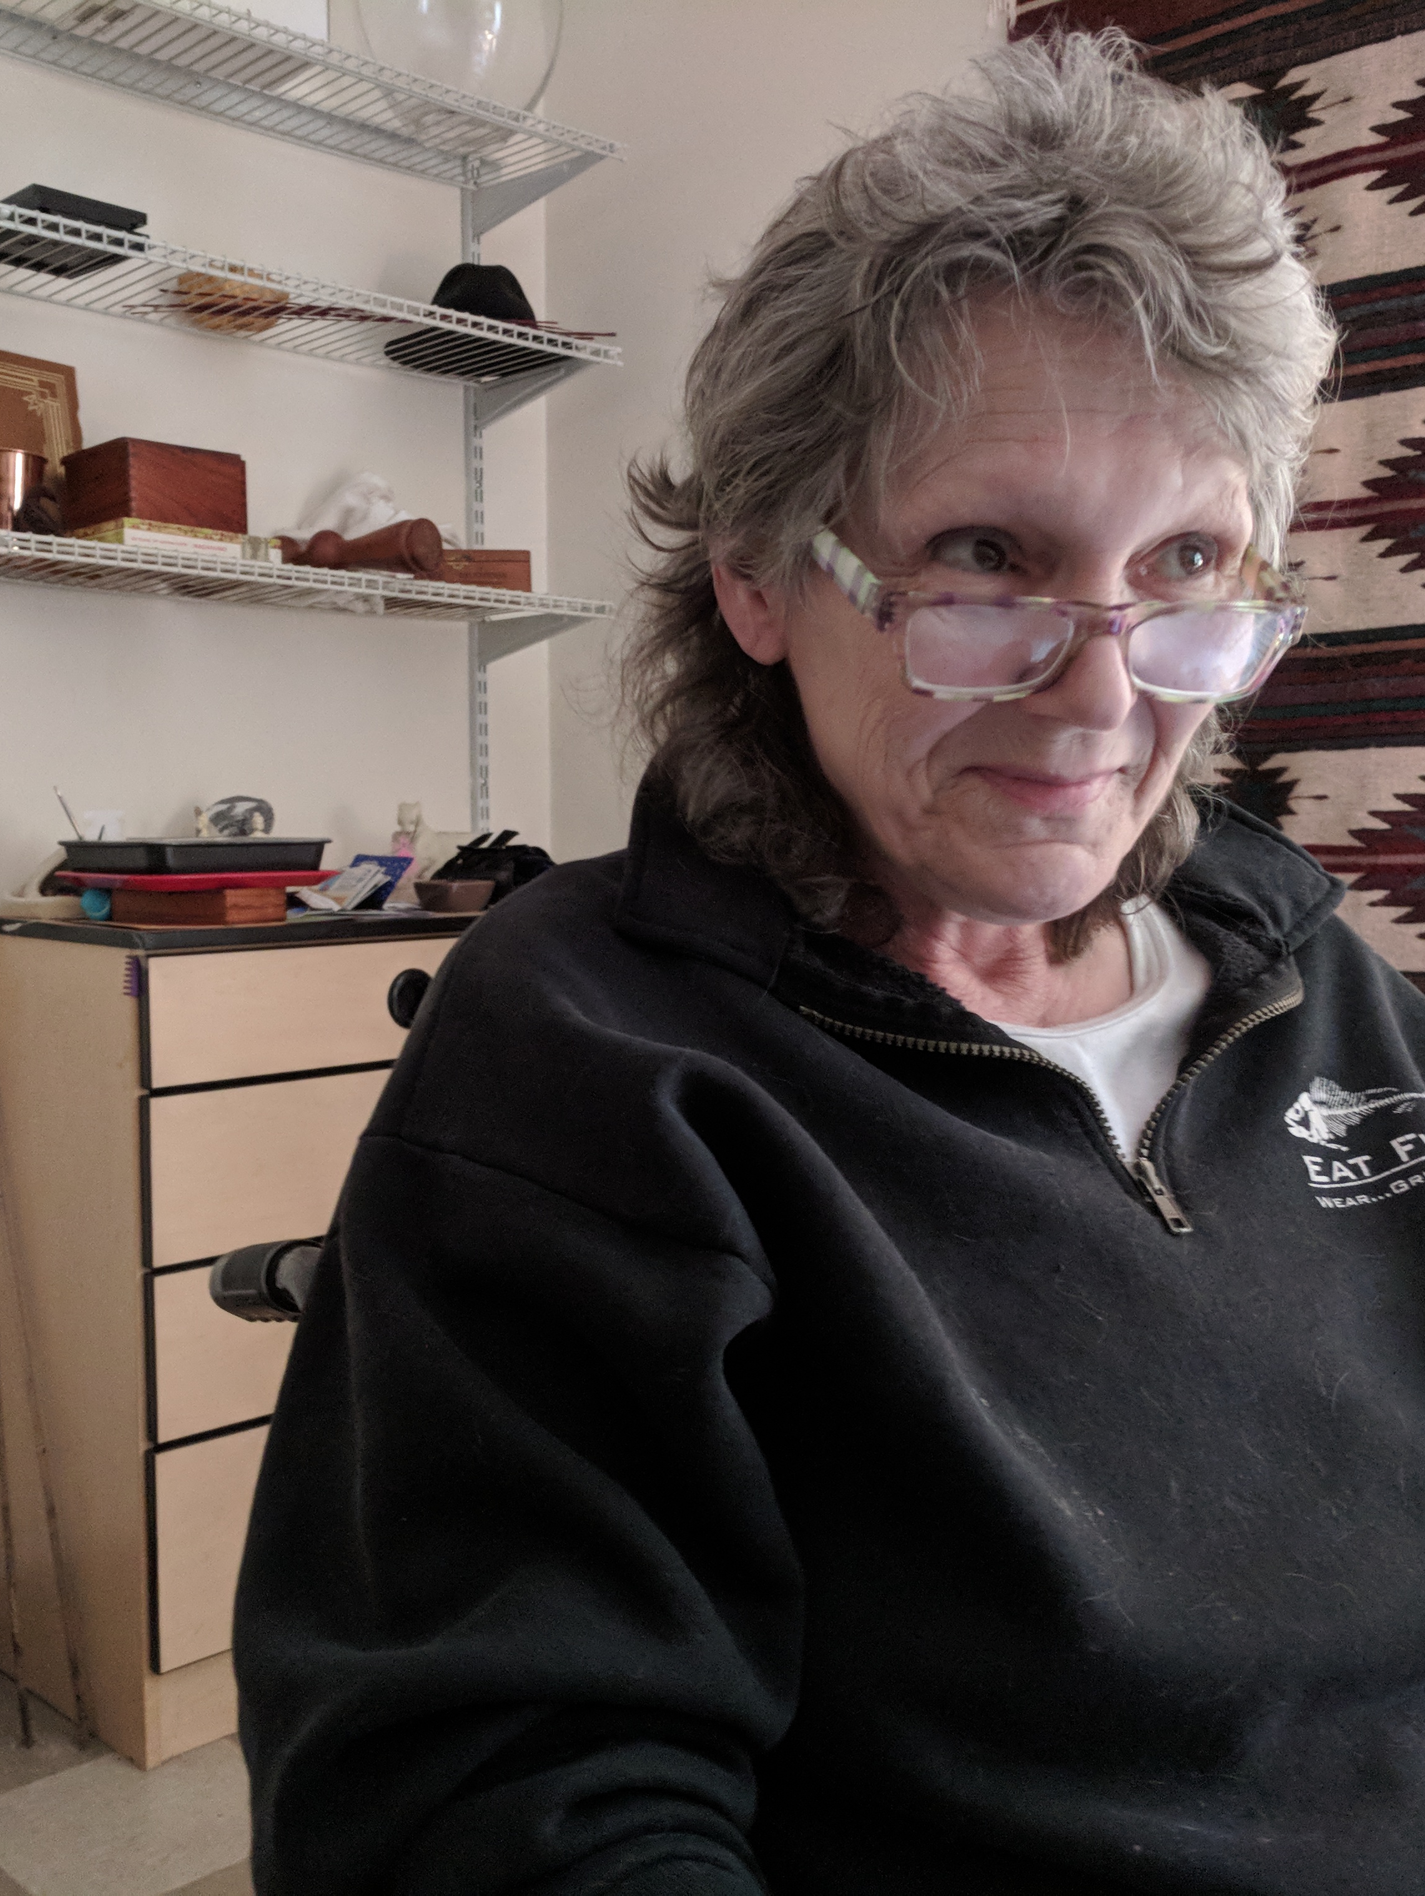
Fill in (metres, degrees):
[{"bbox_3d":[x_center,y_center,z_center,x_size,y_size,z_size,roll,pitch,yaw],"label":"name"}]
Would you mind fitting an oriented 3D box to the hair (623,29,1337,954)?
[{"bbox_3d":[0.097,-0.147,0.625,0.215,0.290,0.235,-1,11,-17],"label":"hair"}]

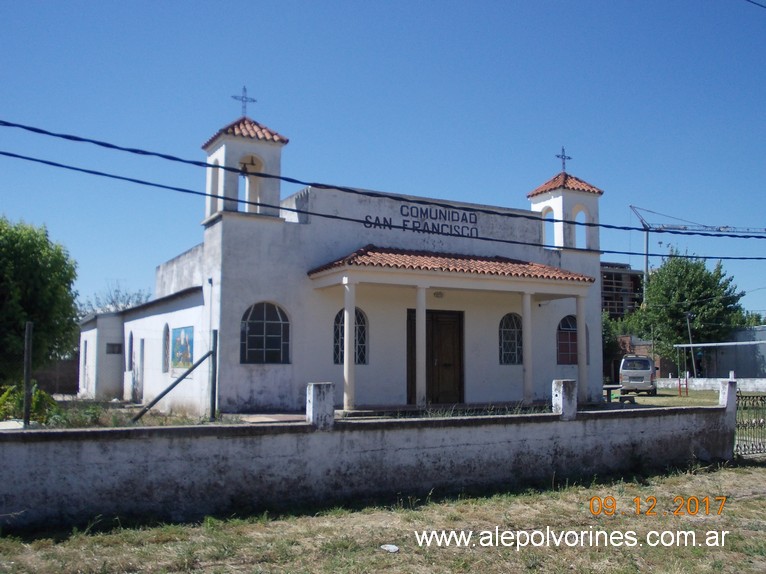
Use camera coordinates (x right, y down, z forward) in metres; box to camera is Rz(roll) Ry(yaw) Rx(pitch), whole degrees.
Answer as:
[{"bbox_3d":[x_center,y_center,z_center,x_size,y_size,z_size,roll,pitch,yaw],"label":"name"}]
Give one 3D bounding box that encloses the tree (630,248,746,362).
[{"bbox_3d":[20.286,1.832,56.000,7.237,8.794,6.939,3,-7,-29],"label":"tree"}]

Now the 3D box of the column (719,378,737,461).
[{"bbox_3d":[5.804,2.257,14.166,0.230,1.323,0.205,3,-7,-29],"label":"column"}]

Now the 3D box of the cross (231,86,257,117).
[{"bbox_3d":[-3.432,-4.585,20.788,0.682,0.772,0.080,3,-7,-29],"label":"cross"}]

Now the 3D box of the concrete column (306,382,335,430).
[{"bbox_3d":[-0.786,1.495,10.440,0.275,0.567,0.235,3,-7,-29],"label":"concrete column"}]

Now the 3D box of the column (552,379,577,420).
[{"bbox_3d":[2.669,1.670,12.342,0.265,0.563,0.240,3,-7,-29],"label":"column"}]

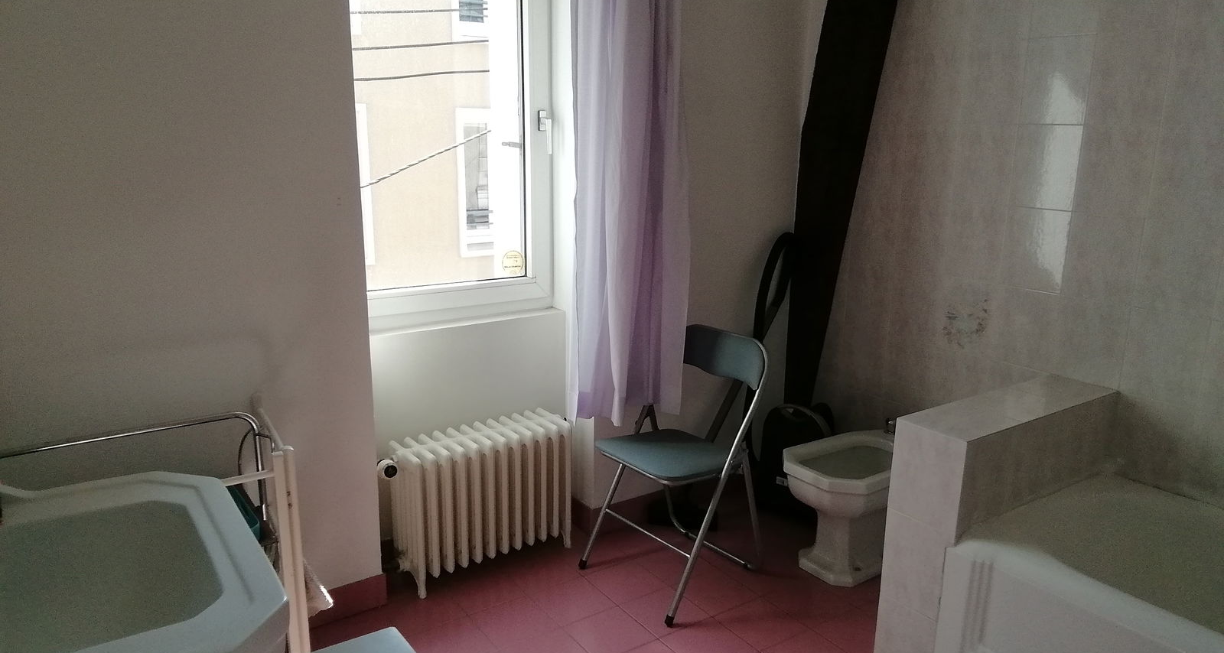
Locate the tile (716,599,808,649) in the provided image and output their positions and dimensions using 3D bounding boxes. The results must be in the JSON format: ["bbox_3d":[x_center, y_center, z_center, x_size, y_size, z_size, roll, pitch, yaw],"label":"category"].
[{"bbox_3d":[0.439,0.875,2.488,0.198,0.010,0.198,-9,17,-33],"label":"tile"}]

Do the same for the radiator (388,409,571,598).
[{"bbox_3d":[-0.414,0.555,2.772,0.570,0.455,0.205,-10,17,-37],"label":"radiator"}]

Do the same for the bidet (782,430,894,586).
[{"bbox_3d":[0.828,0.596,2.814,0.580,0.386,0.325,-9,17,-33],"label":"bidet"}]

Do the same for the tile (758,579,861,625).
[{"bbox_3d":[0.600,0.850,2.597,0.198,0.010,0.198,-8,17,-34],"label":"tile"}]

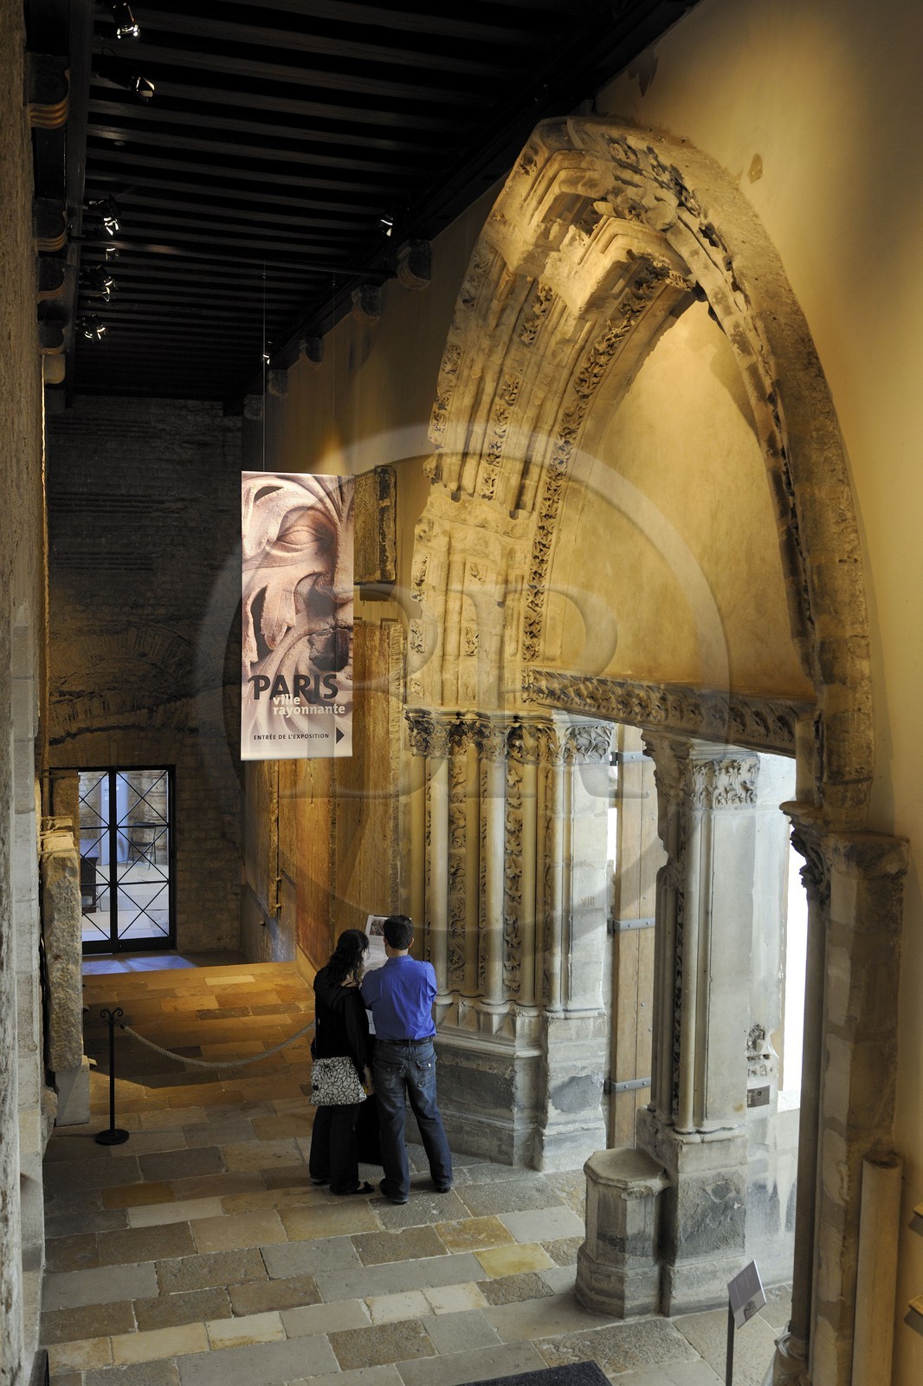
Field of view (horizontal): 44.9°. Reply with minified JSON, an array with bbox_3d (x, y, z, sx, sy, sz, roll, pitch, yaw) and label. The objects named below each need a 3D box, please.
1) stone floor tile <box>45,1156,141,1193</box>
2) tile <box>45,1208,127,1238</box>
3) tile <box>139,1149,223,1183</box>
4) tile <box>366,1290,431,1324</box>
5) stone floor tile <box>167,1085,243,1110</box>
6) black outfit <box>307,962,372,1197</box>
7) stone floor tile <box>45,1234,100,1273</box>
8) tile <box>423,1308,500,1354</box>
[{"bbox_3d":[-2.346,3.062,7.091,0.598,0.030,0.347,1,5,-14],"label":"stone floor tile"},{"bbox_3d":[-2.277,3.210,6.722,0.525,0.035,0.258,-1,4,-15],"label":"tile"},{"bbox_3d":[-1.866,3.164,7.457,0.547,0.035,0.385,-1,4,-15],"label":"tile"},{"bbox_3d":[-0.329,3.279,5.933,0.320,0.035,0.218,-1,4,-15],"label":"tile"},{"bbox_3d":[-1.858,2.990,8.161,0.542,0.030,0.206,1,5,-17],"label":"stone floor tile"},{"bbox_3d":[-0.750,2.404,6.992,0.430,1.430,0.360,4,6,35],"label":"black outfit"},{"bbox_3d":[-2.260,3.231,6.402,0.350,0.035,0.369,-1,4,-15],"label":"stone floor tile"},{"bbox_3d":[-0.003,3.276,5.699,0.328,0.030,0.287,0,5,-18],"label":"tile"}]

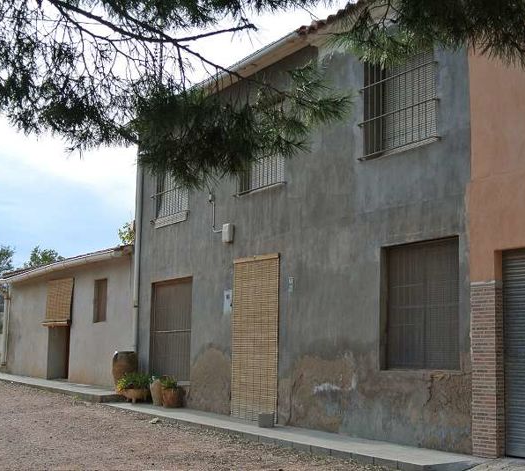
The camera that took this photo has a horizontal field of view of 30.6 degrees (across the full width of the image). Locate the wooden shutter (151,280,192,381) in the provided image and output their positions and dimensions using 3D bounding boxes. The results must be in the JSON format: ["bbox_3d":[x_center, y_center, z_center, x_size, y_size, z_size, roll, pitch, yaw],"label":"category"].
[{"bbox_3d":[-1.631,1.763,17.887,0.050,1.854,1.791,6,-9,-30],"label":"wooden shutter"}]

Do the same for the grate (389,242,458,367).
[{"bbox_3d":[2.023,0.873,11.815,0.050,1.573,1.501,6,-9,-30],"label":"grate"}]

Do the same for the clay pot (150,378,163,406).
[{"bbox_3d":[-1.870,2.814,17.181,0.268,0.482,0.268,1,-8,0],"label":"clay pot"}]

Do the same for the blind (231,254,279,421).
[{"bbox_3d":[-0.156,1.594,15.122,0.040,2.517,1.444,6,-9,-30],"label":"blind"}]

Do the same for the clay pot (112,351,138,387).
[{"bbox_3d":[-2.615,2.625,18.363,0.488,0.815,0.488,1,-8,0],"label":"clay pot"}]

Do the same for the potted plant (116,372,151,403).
[{"bbox_3d":[-2.405,2.848,17.901,0.634,0.576,0.634,6,-9,-30],"label":"potted plant"}]

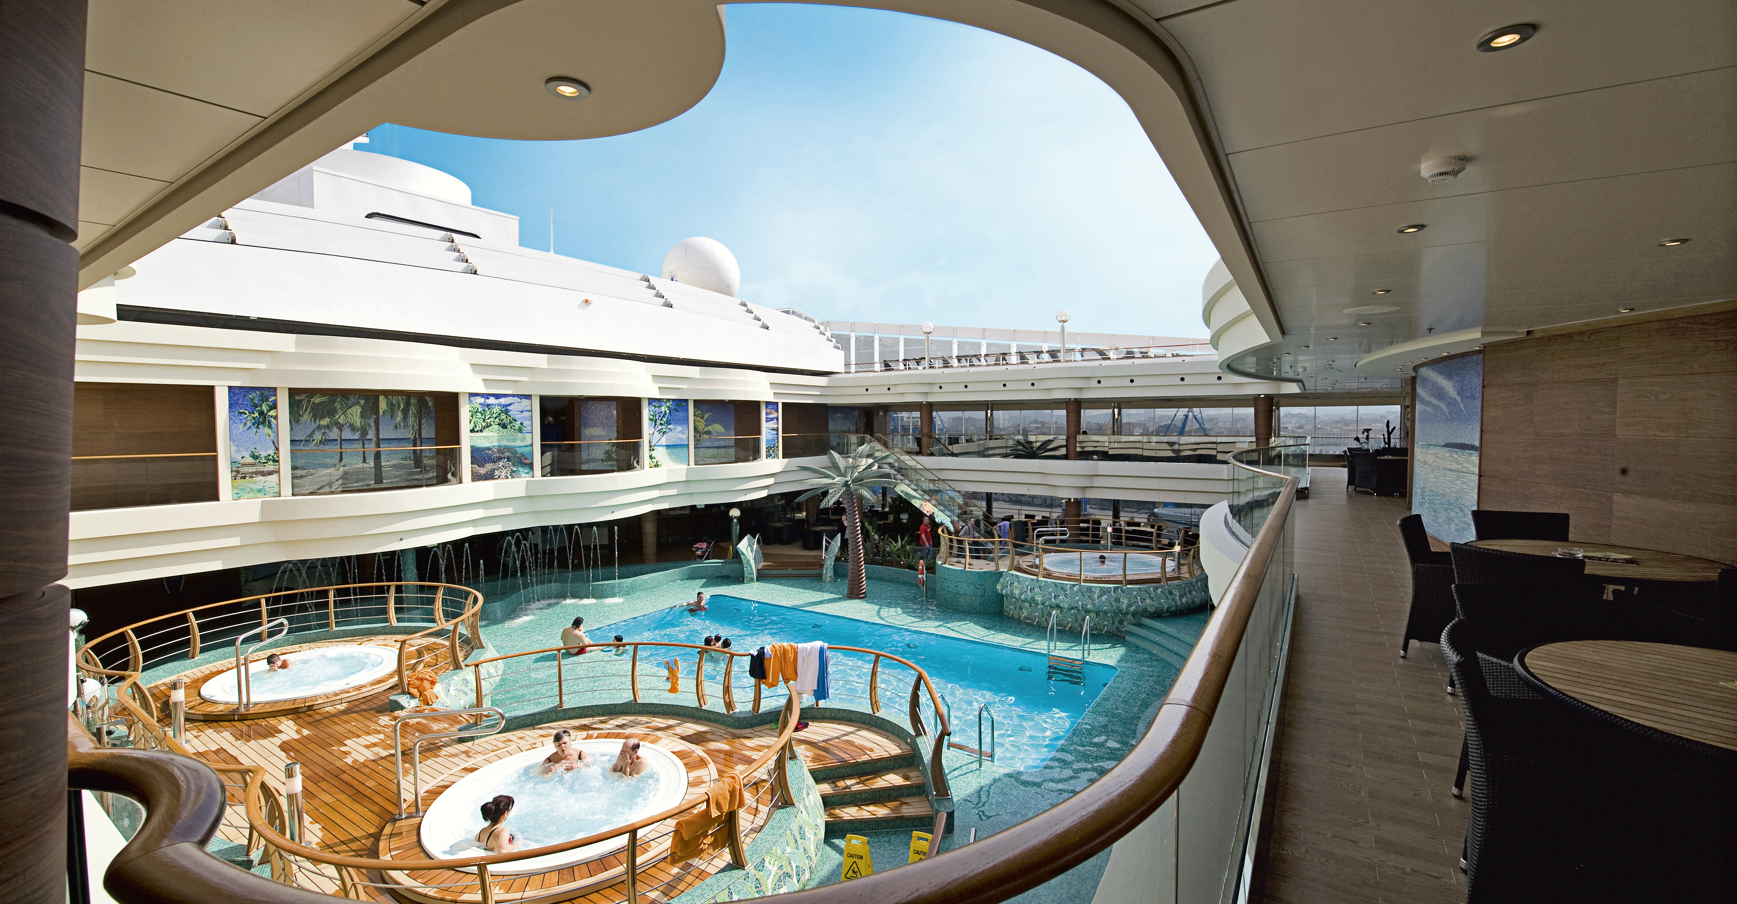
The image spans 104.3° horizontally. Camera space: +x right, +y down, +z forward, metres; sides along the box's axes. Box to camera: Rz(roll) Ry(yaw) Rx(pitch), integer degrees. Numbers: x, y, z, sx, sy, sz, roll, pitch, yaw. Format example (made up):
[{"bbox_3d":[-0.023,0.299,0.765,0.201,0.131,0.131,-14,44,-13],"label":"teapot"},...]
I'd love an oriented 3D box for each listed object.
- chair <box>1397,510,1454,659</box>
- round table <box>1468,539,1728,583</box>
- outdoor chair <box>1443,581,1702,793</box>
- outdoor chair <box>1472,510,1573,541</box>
[{"bbox_3d":[3.821,0.896,4.329,0.560,0.870,0.610,-3,4,-40],"label":"chair"},{"bbox_3d":[4.153,0.982,3.892,1.200,0.740,1.200,2,3,34],"label":"round table"},{"bbox_3d":[2.658,0.989,2.484,0.560,0.870,0.610,0,3,0],"label":"outdoor chair"},{"bbox_3d":[4.522,0.884,4.551,0.560,0.870,0.610,1,3,22],"label":"outdoor chair"}]

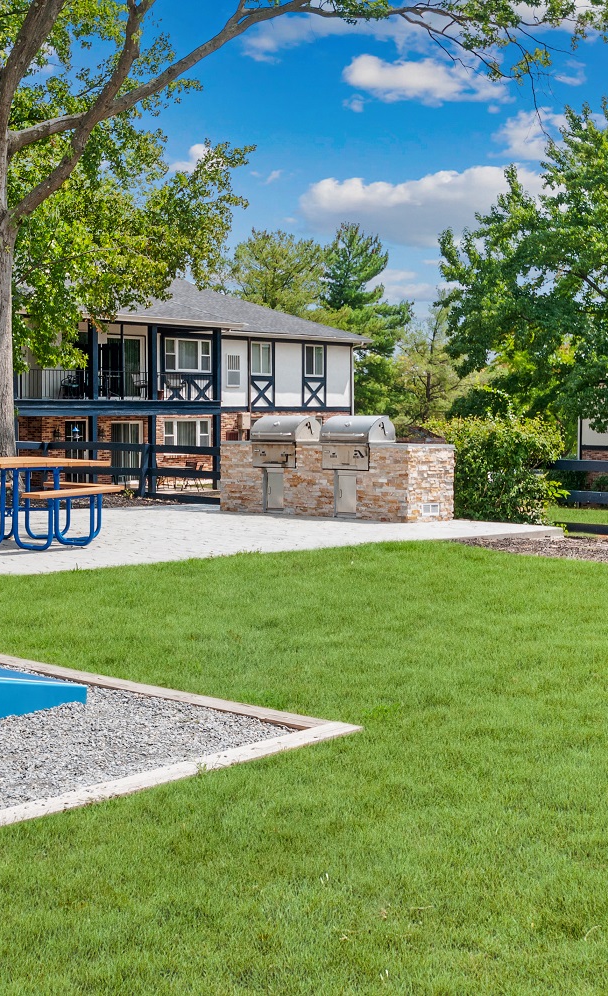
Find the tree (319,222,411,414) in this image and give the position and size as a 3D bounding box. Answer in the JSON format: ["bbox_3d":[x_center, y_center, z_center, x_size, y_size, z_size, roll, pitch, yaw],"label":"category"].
[{"bbox_3d":[2.885,-6.880,61.676,5.200,13.000,5.200,0,4,0],"label":"tree"}]

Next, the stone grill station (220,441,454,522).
[{"bbox_3d":[0.363,-0.233,16.047,2.980,0.910,0.937,3,5,41],"label":"stone grill station"}]

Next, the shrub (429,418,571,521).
[{"bbox_3d":[2.316,-0.375,15.310,1.650,1.280,1.350,3,5,39],"label":"shrub"}]

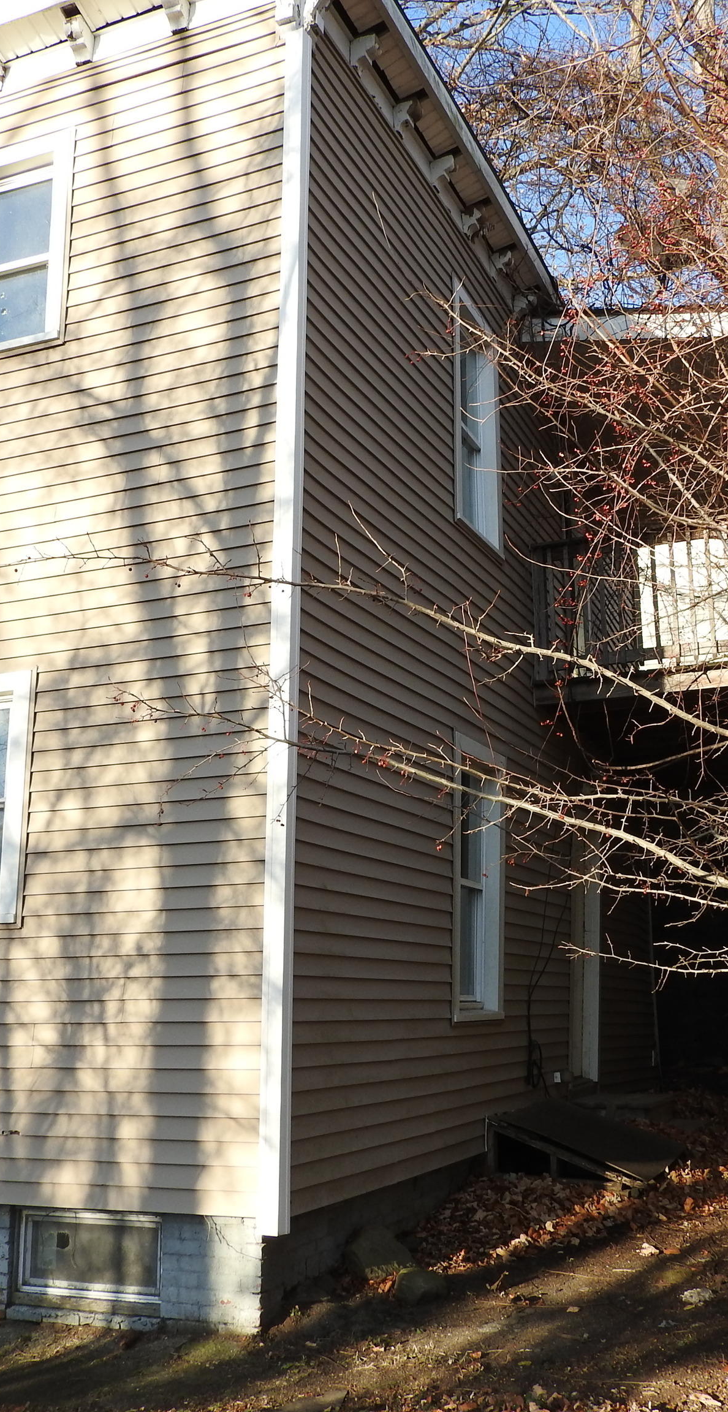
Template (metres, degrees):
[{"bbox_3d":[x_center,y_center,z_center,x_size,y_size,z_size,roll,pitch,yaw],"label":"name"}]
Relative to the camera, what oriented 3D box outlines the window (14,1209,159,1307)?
[{"bbox_3d":[-1.239,2.500,5.936,0.790,0.400,0.110,-5,-15,21],"label":"window"}]

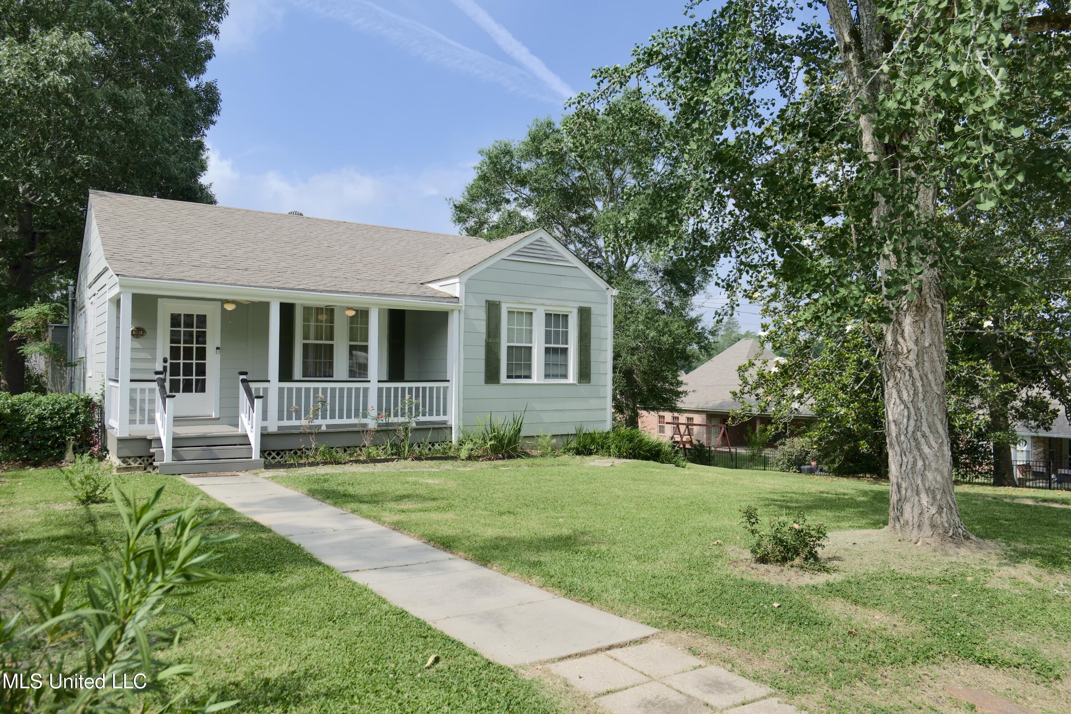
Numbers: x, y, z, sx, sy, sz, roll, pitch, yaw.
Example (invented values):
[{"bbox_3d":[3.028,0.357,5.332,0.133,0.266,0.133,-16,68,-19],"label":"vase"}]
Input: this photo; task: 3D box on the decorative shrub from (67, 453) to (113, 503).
[{"bbox_3d":[-5.180,1.398,8.624,0.540,0.560,0.500,1,-1,0],"label":"decorative shrub"}]

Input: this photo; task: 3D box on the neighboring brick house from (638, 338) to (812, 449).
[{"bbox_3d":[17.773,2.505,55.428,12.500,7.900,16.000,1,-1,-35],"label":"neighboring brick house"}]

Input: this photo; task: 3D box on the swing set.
[{"bbox_3d":[9.930,5.105,44.913,1.900,2.200,4.400,2,-1,-43],"label":"swing set"}]

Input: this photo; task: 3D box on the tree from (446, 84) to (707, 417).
[{"bbox_3d":[2.380,-4.104,35.085,12.800,17.200,12.300,1,-1,0],"label":"tree"}]

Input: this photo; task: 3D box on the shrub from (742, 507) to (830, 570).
[{"bbox_3d":[1.913,1.346,5.713,0.660,0.470,0.580,1,-1,0],"label":"shrub"}]

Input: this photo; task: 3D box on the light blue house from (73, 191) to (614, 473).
[{"bbox_3d":[-5.127,-0.770,18.443,10.250,5.640,10.770,1,-1,-35],"label":"light blue house"}]

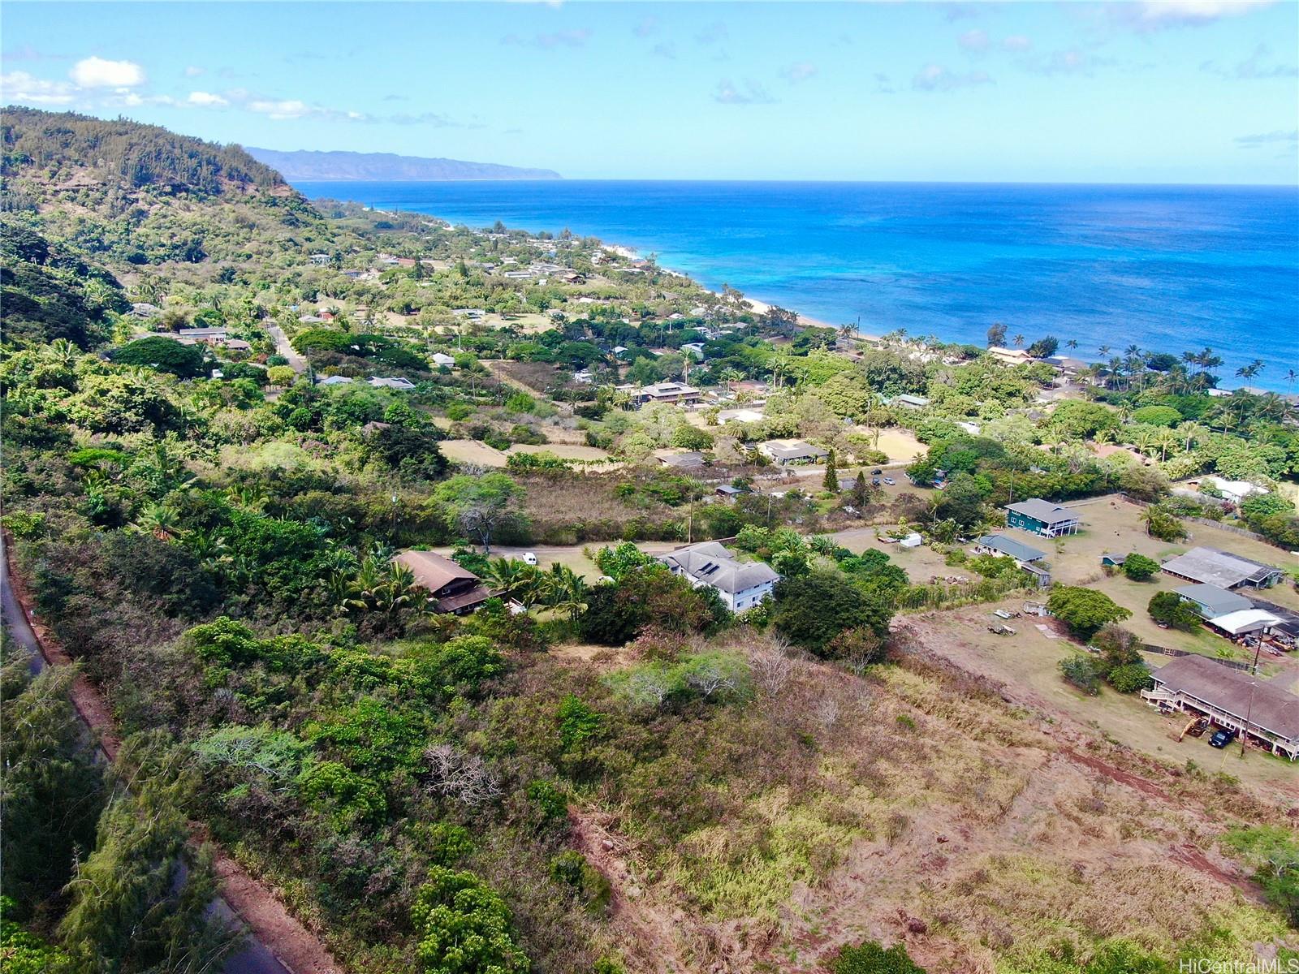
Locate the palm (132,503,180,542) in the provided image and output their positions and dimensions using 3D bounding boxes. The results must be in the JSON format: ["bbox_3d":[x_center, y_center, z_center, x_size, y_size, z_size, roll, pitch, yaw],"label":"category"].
[{"bbox_3d":[-93.700,6.690,172.000,8.600,6.200,8.600,0,19,0],"label":"palm"}]

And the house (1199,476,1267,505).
[{"bbox_3d":[181.400,0.710,280.590,13.120,4.200,14.520,-8,20,-22],"label":"house"}]

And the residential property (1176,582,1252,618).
[{"bbox_3d":[118.720,24.000,191.120,10.300,4.200,11.510,-10,21,-26],"label":"residential property"}]

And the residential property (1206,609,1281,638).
[{"bbox_3d":[117.930,27.190,179.870,13.030,3.500,7.180,-10,21,-26],"label":"residential property"}]

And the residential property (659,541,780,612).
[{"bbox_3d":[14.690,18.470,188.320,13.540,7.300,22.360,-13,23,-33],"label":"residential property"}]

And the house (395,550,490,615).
[{"bbox_3d":[-43.450,19.790,193.080,12.400,6.700,23.500,-16,25,-39],"label":"house"}]

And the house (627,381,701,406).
[{"bbox_3d":[6.390,-40.250,397.750,29.000,7.800,13.000,-9,21,-24],"label":"house"}]

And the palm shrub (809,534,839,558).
[{"bbox_3d":[42.160,14.380,218.190,6.800,5.000,6.800,0,19,0],"label":"palm shrub"}]

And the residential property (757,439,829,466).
[{"bbox_3d":[51.850,-12.880,321.240,18.400,4.200,17.000,-6,20,-19],"label":"residential property"}]

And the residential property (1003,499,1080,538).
[{"bbox_3d":[115.010,8.590,263.560,14.550,7.000,15.450,-10,22,-27],"label":"residential property"}]

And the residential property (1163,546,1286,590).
[{"bbox_3d":[131.670,19.400,209.420,20.700,4.100,16.580,-12,23,-32],"label":"residential property"}]

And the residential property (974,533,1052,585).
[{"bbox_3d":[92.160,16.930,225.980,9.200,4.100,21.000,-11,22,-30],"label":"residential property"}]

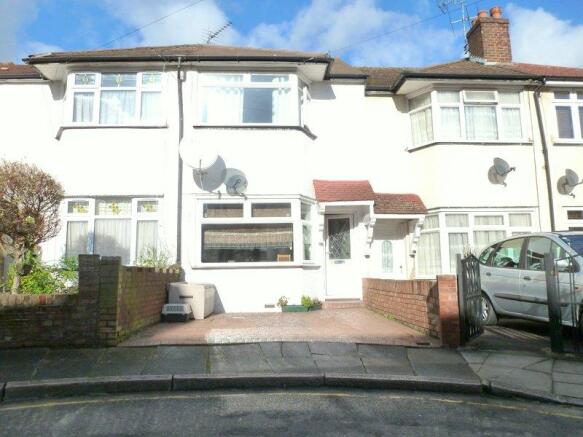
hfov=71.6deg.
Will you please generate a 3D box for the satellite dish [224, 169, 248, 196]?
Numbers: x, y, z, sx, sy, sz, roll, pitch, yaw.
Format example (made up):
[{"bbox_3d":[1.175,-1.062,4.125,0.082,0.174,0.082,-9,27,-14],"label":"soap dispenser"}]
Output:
[{"bbox_3d":[-1.165,-0.783,8.556,0.480,0.490,0.450,2,-8,-19],"label":"satellite dish"}]

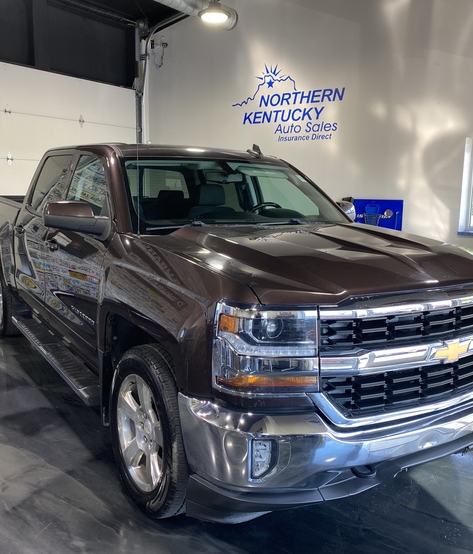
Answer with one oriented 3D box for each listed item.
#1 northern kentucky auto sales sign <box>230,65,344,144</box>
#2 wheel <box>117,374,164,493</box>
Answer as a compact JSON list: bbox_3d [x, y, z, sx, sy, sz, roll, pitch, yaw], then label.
[{"bbox_3d":[0.643,-2.362,7.513,1.822,1.057,0.020,9,12,38],"label":"northern kentucky auto sales sign"},{"bbox_3d":[-0.392,0.738,2.708,0.200,0.550,0.550,-4,11,-33],"label":"wheel"}]

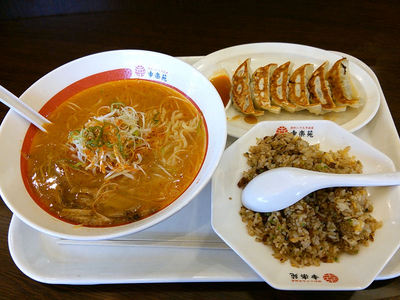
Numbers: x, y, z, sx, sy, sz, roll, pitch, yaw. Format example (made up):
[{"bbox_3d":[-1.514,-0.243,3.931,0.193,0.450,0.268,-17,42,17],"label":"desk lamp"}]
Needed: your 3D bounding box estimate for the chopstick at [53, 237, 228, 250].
[{"bbox_3d":[-0.037,0.091,0.341,0.213,0.007,0.013,0,56,4],"label":"chopstick"}]

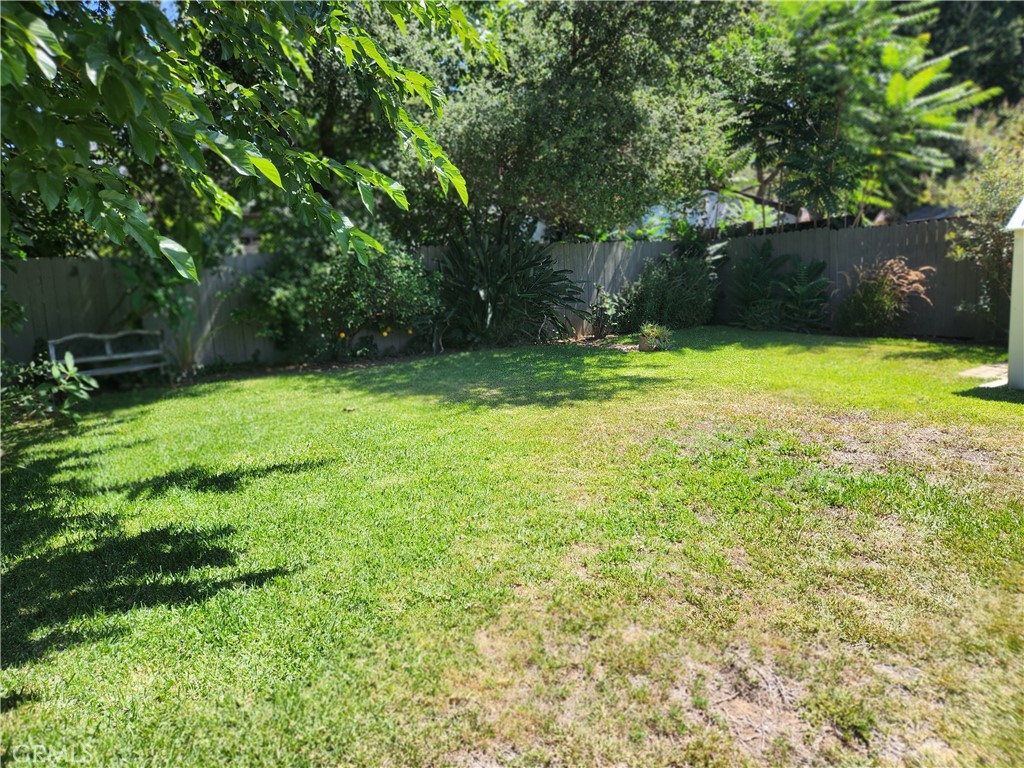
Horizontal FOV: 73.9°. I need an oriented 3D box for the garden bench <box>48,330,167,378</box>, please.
[{"bbox_3d":[-5.907,-0.277,10.070,1.470,0.860,0.580,-8,11,-34],"label":"garden bench"}]

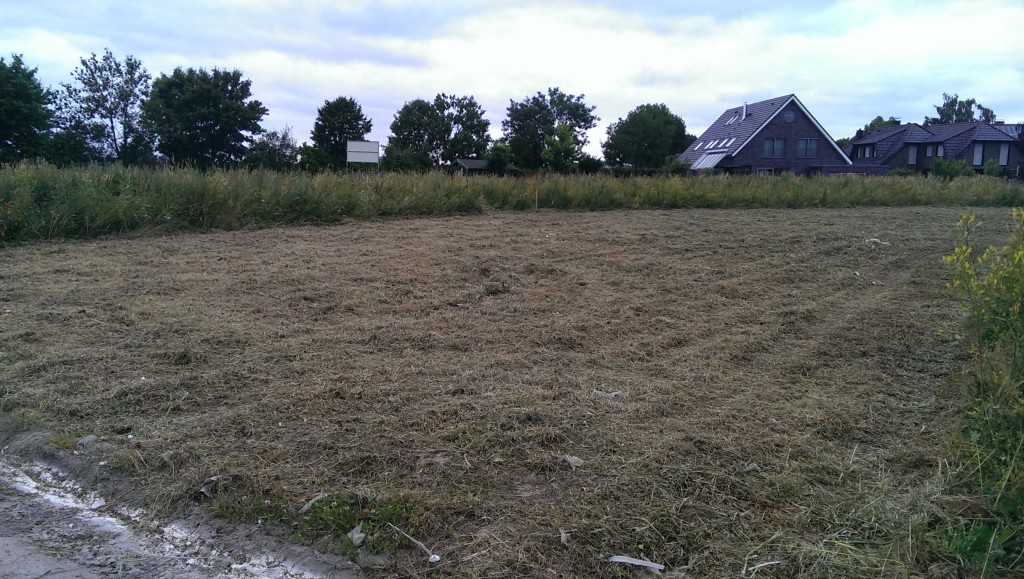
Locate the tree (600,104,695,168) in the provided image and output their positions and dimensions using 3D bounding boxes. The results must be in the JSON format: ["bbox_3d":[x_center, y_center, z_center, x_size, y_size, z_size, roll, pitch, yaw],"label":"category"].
[{"bbox_3d":[12.901,-13.416,72.819,8.560,8.360,7.800,0,8,0],"label":"tree"}]

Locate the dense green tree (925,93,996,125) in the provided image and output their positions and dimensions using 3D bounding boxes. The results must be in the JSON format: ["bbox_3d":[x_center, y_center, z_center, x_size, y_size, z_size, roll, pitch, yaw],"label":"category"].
[{"bbox_3d":[57.362,-19.149,98.253,9.360,12.230,9.360,0,8,0],"label":"dense green tree"}]

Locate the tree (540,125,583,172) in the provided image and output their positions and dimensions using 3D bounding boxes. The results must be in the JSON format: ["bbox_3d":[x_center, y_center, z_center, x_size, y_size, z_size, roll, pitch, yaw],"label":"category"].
[{"bbox_3d":[4.076,-10.701,63.113,3.490,5.840,3.490,0,8,0],"label":"tree"}]

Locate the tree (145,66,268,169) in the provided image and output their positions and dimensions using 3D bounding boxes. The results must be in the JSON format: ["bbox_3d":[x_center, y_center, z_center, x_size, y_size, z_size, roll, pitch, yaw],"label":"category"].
[{"bbox_3d":[-23.176,-11.698,56.899,8.680,9.630,8.240,-3,9,-22],"label":"tree"}]

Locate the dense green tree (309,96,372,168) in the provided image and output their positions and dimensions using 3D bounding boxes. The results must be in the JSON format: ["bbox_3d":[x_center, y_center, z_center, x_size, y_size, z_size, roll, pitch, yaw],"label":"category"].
[{"bbox_3d":[-15.110,-12.600,66.875,5.430,8.490,5.160,-2,9,-12],"label":"dense green tree"}]

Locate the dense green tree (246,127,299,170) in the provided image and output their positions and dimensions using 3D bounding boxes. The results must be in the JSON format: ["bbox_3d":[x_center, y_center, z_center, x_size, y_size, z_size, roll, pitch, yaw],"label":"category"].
[{"bbox_3d":[-21.674,-11.648,69.038,4.910,5.970,4.600,0,8,0],"label":"dense green tree"}]

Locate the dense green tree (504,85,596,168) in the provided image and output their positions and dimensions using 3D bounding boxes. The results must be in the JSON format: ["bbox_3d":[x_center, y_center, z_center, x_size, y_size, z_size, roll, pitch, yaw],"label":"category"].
[{"bbox_3d":[3.702,-14.237,72.697,9.220,10.020,8.760,0,8,3],"label":"dense green tree"}]

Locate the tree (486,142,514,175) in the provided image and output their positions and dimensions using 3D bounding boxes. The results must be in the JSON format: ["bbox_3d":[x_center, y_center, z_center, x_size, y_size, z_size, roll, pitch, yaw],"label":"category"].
[{"bbox_3d":[-0.921,-9.605,61.254,2.260,4.210,2.260,0,8,0],"label":"tree"}]

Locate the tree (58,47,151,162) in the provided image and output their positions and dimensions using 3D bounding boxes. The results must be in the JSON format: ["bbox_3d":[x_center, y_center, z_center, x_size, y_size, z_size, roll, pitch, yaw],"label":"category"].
[{"bbox_3d":[-31.850,-12.785,58.760,6.750,11.240,6.410,-4,10,-28],"label":"tree"}]

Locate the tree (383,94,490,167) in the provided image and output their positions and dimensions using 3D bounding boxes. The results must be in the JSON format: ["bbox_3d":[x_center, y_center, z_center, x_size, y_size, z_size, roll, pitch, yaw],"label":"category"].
[{"bbox_3d":[-7.244,-14.269,74.715,10.470,9.490,8.500,0,8,0],"label":"tree"}]

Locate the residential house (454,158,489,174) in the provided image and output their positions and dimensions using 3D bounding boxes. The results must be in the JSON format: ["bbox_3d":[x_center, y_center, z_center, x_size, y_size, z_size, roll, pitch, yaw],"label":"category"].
[{"bbox_3d":[-2.343,-9.769,66.284,5.300,3.060,3.800,-3,9,-20],"label":"residential house"}]

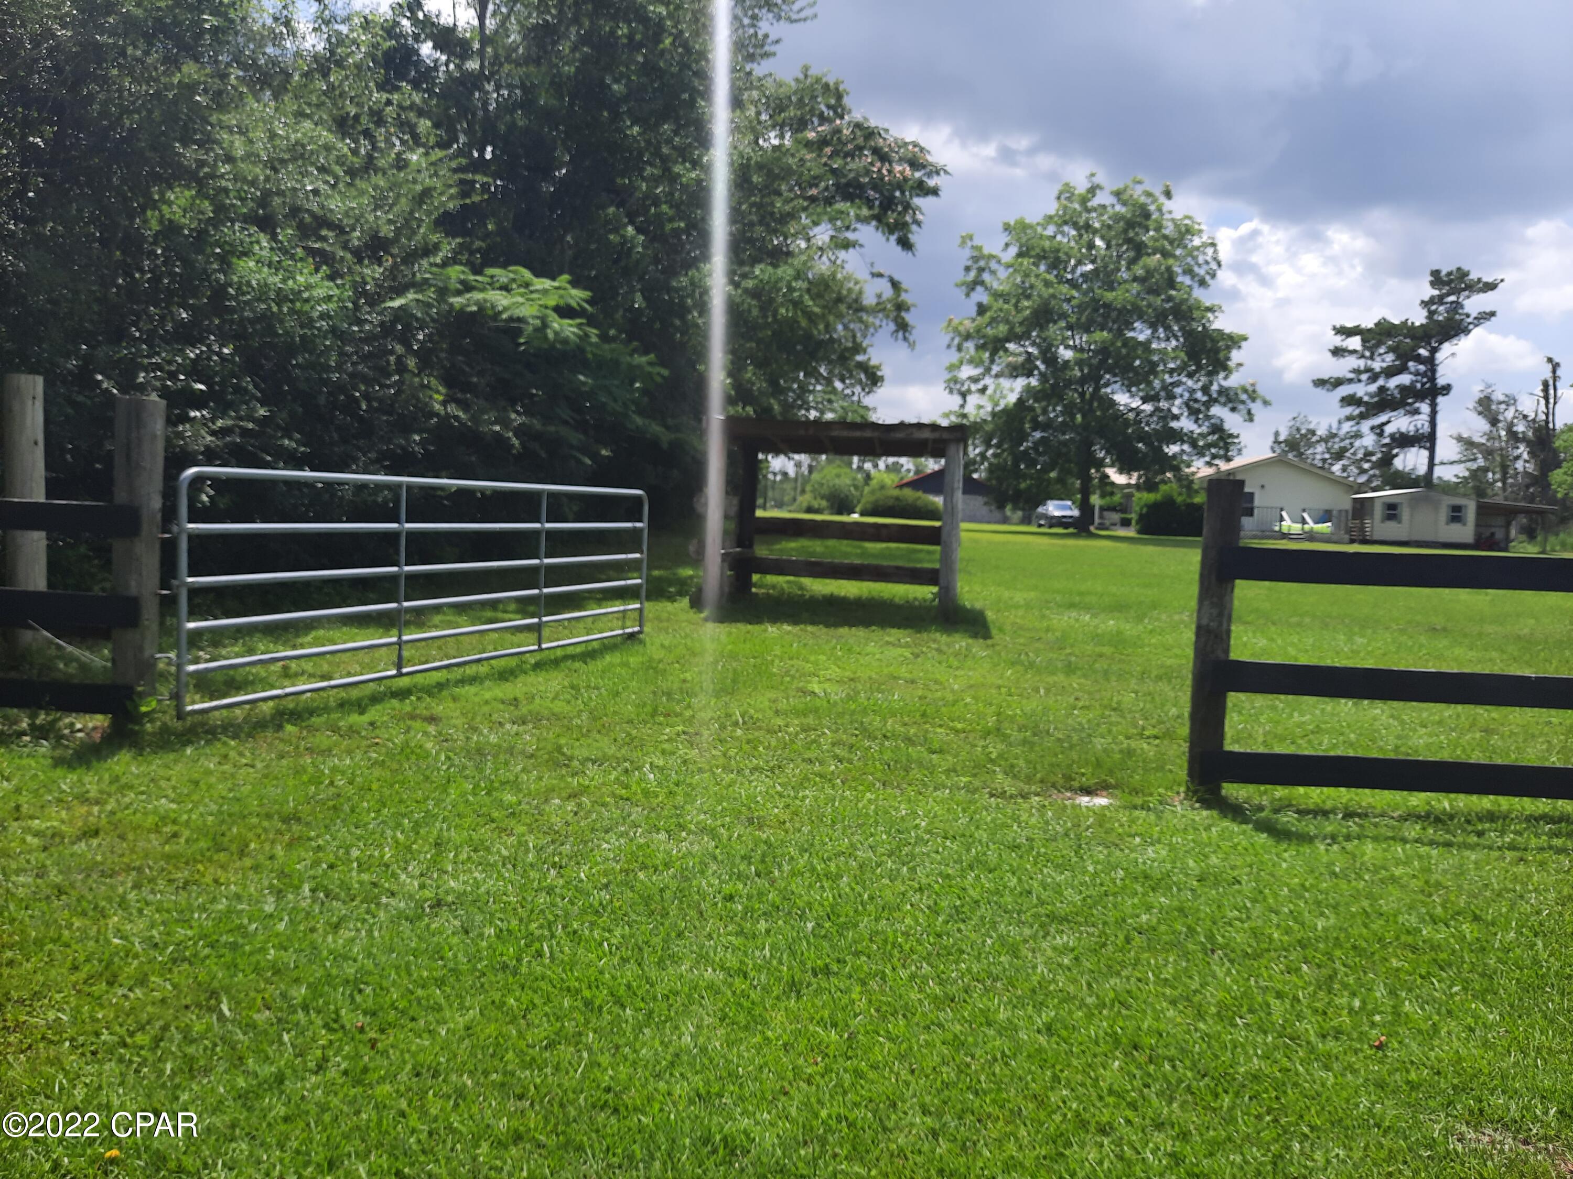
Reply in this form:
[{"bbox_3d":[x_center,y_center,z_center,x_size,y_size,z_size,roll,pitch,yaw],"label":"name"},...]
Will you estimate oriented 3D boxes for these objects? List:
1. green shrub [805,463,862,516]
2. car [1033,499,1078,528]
[{"bbox_3d":[3.332,-7.053,80.000,4.100,3.600,4.000,3,5,0],"label":"green shrub"},{"bbox_3d":[15.779,-4.370,66.000,1.870,1.600,4.600,3,5,2],"label":"car"}]

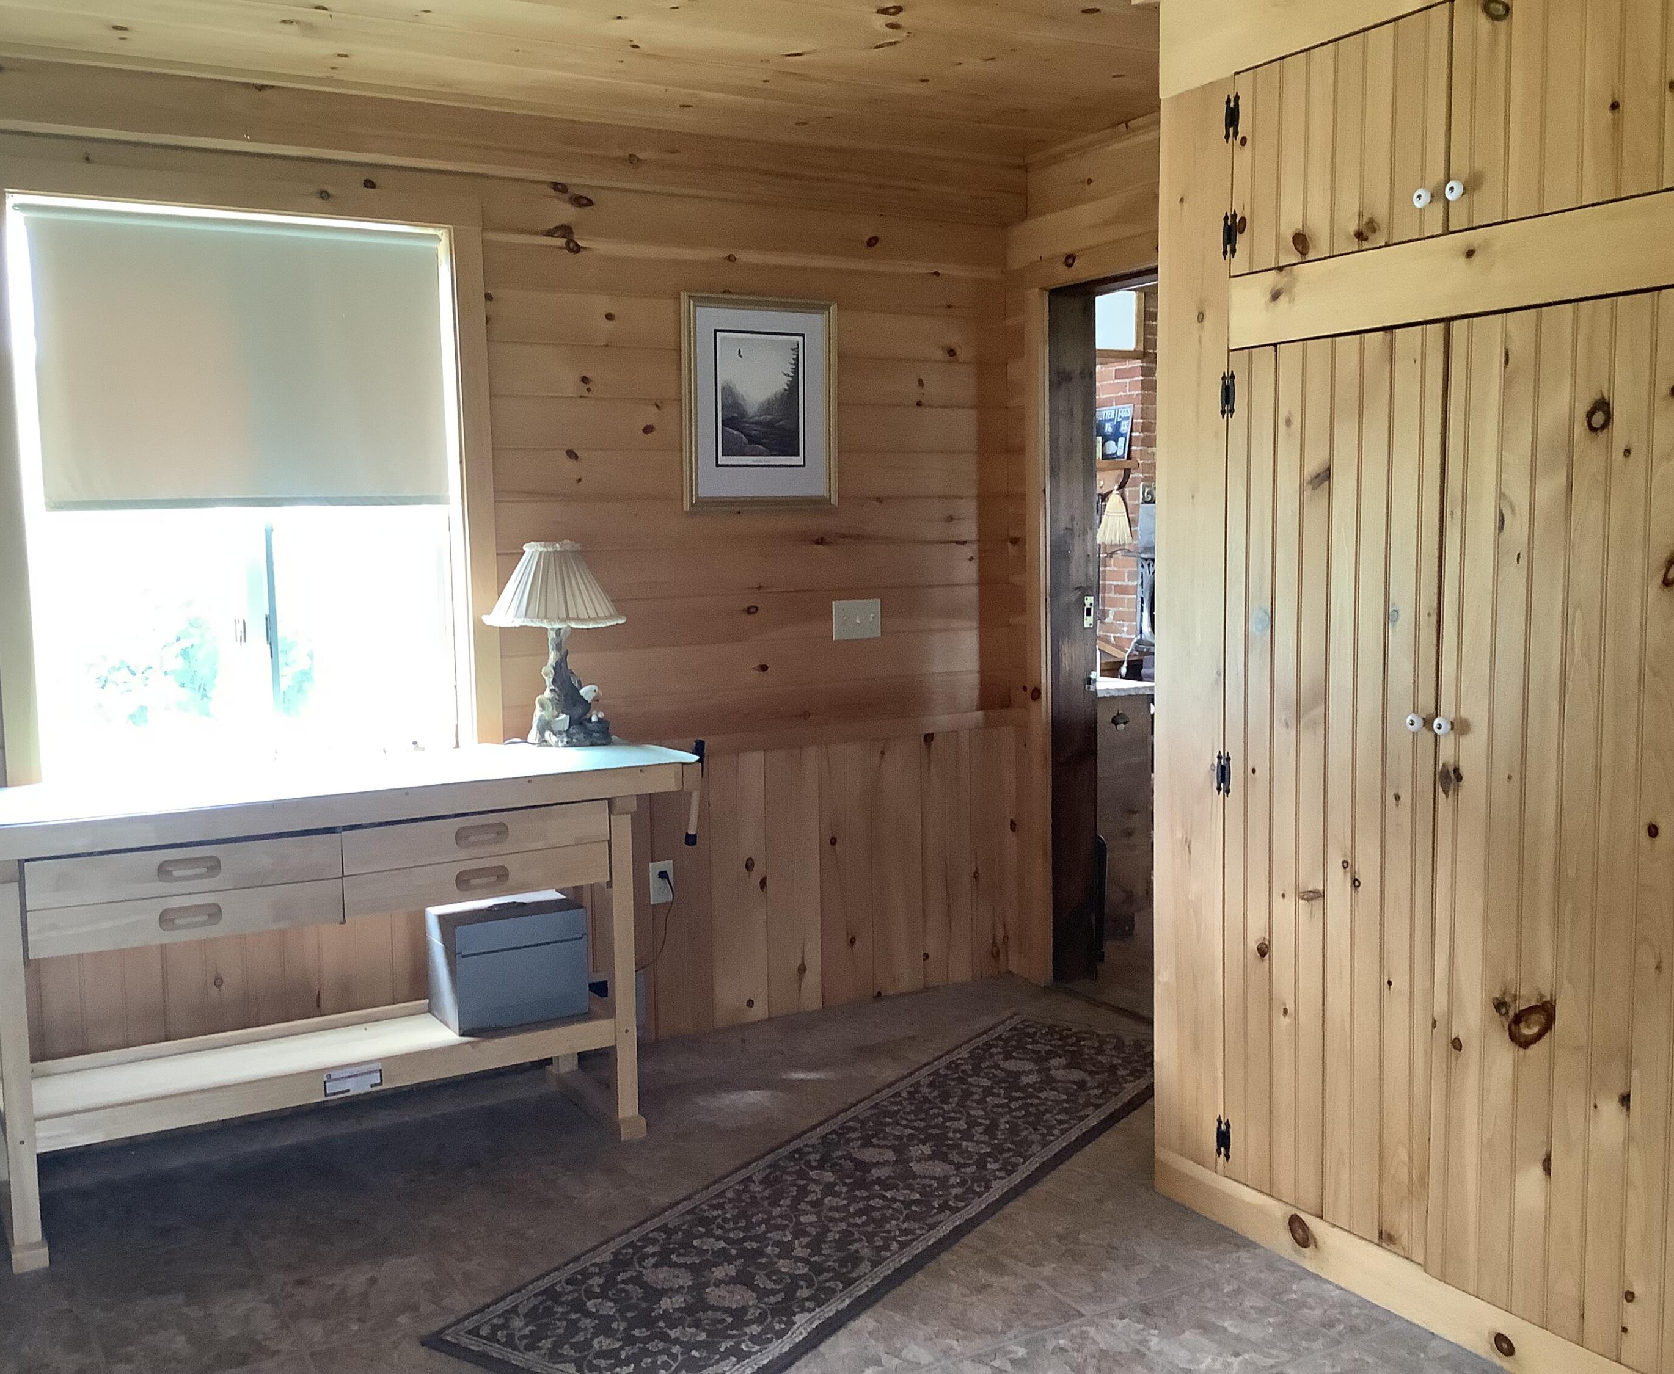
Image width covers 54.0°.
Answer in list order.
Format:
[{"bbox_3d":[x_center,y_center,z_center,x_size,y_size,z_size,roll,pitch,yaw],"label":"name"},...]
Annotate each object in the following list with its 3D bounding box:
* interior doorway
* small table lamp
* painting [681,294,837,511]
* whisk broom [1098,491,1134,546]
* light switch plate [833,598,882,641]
[{"bbox_3d":[0.909,-0.096,4.582,0.160,2.079,0.800,-4,6,-30],"label":"interior doorway"},{"bbox_3d":[-0.701,-0.107,4.098,0.345,0.512,0.345,-4,6,-30],"label":"small table lamp"},{"bbox_3d":[-0.213,-0.793,4.588,0.468,0.582,0.025,-4,6,-30],"label":"painting"},{"bbox_3d":[1.400,-0.855,8.270,0.060,0.280,0.220,-4,6,-30],"label":"whisk broom"},{"bbox_3d":[0.060,-0.198,4.809,0.162,0.114,0.012,-4,6,-30],"label":"light switch plate"}]

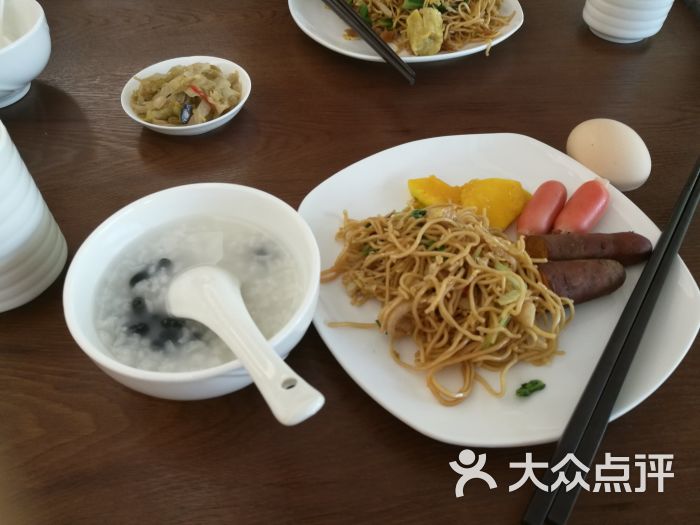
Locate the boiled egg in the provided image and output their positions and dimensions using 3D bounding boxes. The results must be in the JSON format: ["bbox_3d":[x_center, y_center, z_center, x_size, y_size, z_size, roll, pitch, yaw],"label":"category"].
[{"bbox_3d":[0.172,-0.071,0.363,0.043,0.043,0.058,-23,55,-19],"label":"boiled egg"}]

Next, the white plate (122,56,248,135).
[{"bbox_3d":[-0.118,-0.118,0.407,0.092,0.024,0.092,1,51,-1],"label":"white plate"}]

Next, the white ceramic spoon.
[{"bbox_3d":[-0.052,0.025,0.248,0.042,0.034,0.140,-27,35,-22],"label":"white ceramic spoon"}]

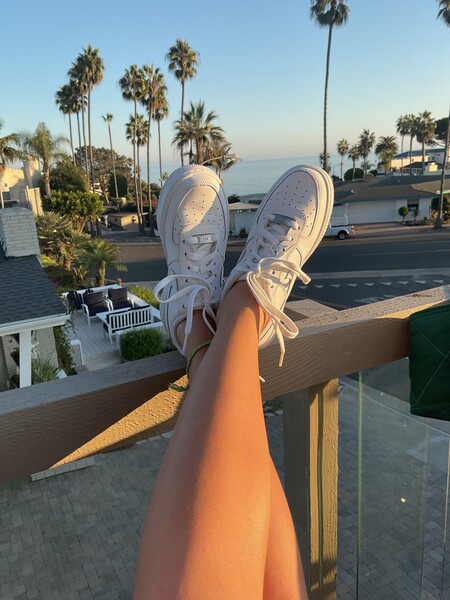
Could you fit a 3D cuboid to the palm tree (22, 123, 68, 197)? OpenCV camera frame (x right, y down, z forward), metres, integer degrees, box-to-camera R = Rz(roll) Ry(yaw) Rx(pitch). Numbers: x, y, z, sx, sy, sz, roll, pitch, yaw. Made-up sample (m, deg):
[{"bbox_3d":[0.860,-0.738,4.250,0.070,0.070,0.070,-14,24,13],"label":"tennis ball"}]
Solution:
[{"bbox_3d":[-13.078,-8.545,37.144,3.400,8.655,3.400,-3,15,0],"label":"palm tree"}]

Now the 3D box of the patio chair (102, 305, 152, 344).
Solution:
[{"bbox_3d":[-2.872,0.677,14.701,1.220,0.860,0.700,-12,17,-28],"label":"patio chair"}]

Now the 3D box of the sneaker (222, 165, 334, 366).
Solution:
[{"bbox_3d":[0.070,-0.076,0.708,0.104,0.290,0.115,20,-5,17],"label":"sneaker"}]

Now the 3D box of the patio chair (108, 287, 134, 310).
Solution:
[{"bbox_3d":[-3.351,0.094,16.158,0.720,0.850,0.800,-11,17,-25],"label":"patio chair"}]

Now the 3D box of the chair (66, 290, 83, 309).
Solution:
[{"bbox_3d":[-4.887,0.050,16.600,0.720,0.820,0.680,-11,17,-25],"label":"chair"}]

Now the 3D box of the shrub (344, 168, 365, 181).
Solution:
[{"bbox_3d":[21.969,-21.202,85.280,3.382,2.145,3.382,-3,15,0],"label":"shrub"}]

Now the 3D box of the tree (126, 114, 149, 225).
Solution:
[{"bbox_3d":[-8.724,-12.636,51.596,2.300,12.078,2.300,-3,15,0],"label":"tree"}]

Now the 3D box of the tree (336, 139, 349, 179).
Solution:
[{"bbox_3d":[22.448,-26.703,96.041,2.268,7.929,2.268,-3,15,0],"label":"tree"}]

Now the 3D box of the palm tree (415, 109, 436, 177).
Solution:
[{"bbox_3d":[33.480,-26.176,84.369,3.467,10.610,3.467,-3,15,0],"label":"palm tree"}]

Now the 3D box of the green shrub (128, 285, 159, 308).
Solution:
[{"bbox_3d":[-2.594,-0.016,16.200,0.900,0.800,2.000,-11,17,-25],"label":"green shrub"}]

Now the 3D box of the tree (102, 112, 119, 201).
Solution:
[{"bbox_3d":[-17.687,-22.380,79.805,2.327,13.908,2.327,-3,15,0],"label":"tree"}]

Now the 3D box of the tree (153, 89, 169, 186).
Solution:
[{"bbox_3d":[-7.538,-16.570,60.150,2.200,16.268,2.200,-3,15,0],"label":"tree"}]

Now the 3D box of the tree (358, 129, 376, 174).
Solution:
[{"bbox_3d":[23.076,-22.169,81.406,2.900,10.642,2.900,-3,15,0],"label":"tree"}]

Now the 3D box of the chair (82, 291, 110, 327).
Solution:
[{"bbox_3d":[-4.031,0.236,15.779,0.720,0.850,0.800,-11,17,-25],"label":"chair"}]

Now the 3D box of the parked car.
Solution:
[{"bbox_3d":[7.911,-5.741,40.808,4.900,1.660,1.750,-4,15,-4],"label":"parked car"}]

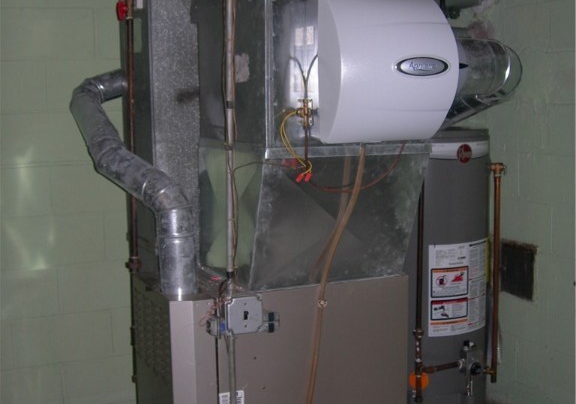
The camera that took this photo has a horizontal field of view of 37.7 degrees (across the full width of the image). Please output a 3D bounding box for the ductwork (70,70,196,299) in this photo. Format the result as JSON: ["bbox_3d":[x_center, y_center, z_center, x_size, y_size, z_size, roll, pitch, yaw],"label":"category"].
[{"bbox_3d":[-0.534,-0.117,2.782,0.320,0.630,1.050,-5,10,-23],"label":"ductwork"}]

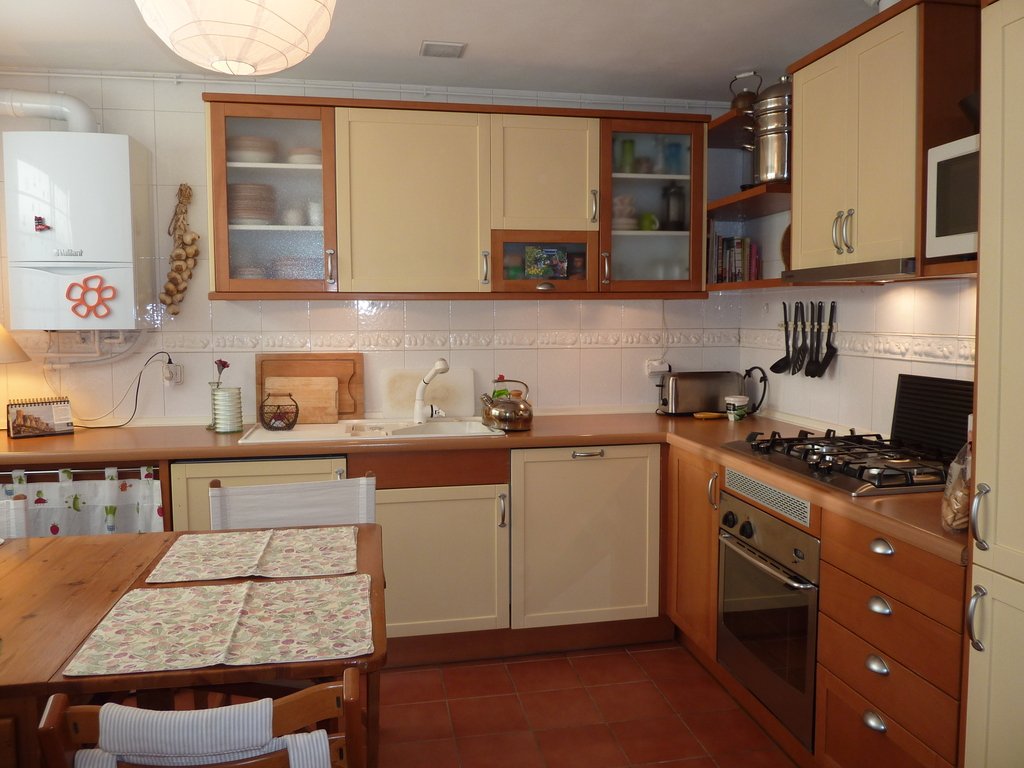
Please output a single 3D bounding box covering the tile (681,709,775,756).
[{"bbox_3d":[0.692,1.109,2.353,0.236,0.010,0.245,-1,4,-10],"label":"tile"}]

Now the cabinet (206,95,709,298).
[{"bbox_3d":[-0.182,-0.727,3.093,2.000,0.755,0.375,-1,5,-10],"label":"cabinet"}]

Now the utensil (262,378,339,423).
[{"bbox_3d":[-0.882,0.071,3.108,0.310,0.200,0.018,-1,-9,-6],"label":"utensil"}]

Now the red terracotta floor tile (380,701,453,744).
[{"bbox_3d":[-0.326,1.115,2.425,0.245,0.012,0.245,-1,4,-10],"label":"red terracotta floor tile"}]

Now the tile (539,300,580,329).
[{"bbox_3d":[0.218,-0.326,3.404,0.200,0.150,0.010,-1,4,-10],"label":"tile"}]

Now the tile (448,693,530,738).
[{"bbox_3d":[-0.080,1.108,2.457,0.243,0.010,0.243,-1,5,-10],"label":"tile"}]

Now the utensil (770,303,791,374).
[{"bbox_3d":[1.107,-0.185,3.056,0.085,0.302,0.080,-1,5,-10],"label":"utensil"}]

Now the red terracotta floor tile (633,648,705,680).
[{"bbox_3d":[0.610,1.087,2.856,0.245,0.012,0.245,-1,4,-10],"label":"red terracotta floor tile"}]

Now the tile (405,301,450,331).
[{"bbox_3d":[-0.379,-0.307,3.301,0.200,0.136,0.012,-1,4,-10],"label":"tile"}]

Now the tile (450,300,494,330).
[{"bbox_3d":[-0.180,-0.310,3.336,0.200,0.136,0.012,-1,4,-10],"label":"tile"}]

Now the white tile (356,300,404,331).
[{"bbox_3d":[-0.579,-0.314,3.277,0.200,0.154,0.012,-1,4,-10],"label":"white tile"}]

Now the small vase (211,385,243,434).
[{"bbox_3d":[-1.120,0.106,2.914,0.110,0.172,0.110,-1,4,-10],"label":"small vase"}]

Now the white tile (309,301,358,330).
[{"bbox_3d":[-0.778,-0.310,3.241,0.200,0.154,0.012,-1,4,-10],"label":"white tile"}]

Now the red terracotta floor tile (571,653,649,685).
[{"bbox_3d":[0.362,1.087,2.800,0.245,0.012,0.245,-1,4,-10],"label":"red terracotta floor tile"}]

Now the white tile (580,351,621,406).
[{"bbox_3d":[0.418,-0.033,3.461,0.200,0.268,0.012,-1,4,-10],"label":"white tile"}]

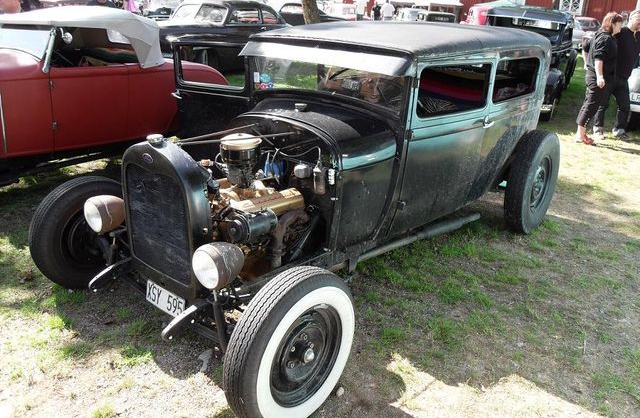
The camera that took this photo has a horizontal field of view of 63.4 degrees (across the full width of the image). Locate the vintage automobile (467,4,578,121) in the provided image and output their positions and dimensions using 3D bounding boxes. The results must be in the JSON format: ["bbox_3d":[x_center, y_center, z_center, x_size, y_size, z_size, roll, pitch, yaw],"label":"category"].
[{"bbox_3d":[3.705,-2.819,9.543,1.700,1.800,4.000,13,23,24],"label":"vintage automobile"}]

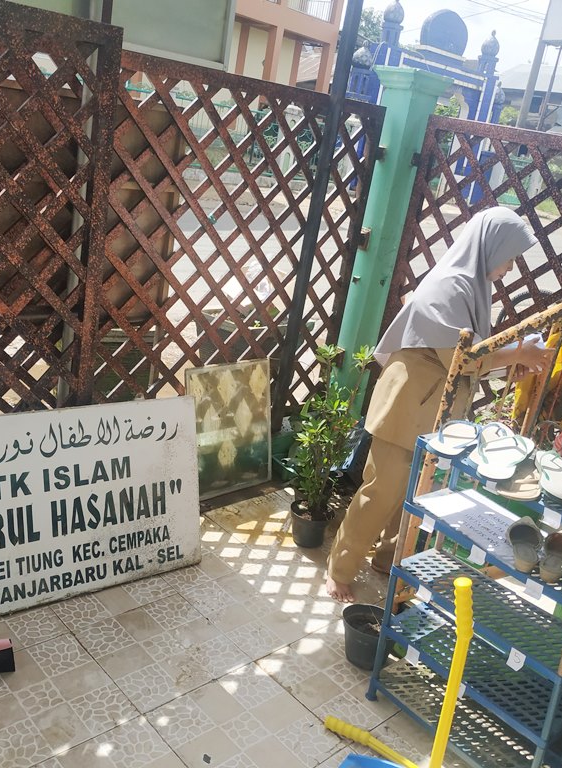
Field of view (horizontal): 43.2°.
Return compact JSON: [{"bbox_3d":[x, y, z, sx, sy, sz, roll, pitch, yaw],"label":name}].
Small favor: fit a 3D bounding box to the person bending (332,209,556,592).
[{"bbox_3d":[0.567,0.116,2.512,0.580,1.440,0.450,14,18,11],"label":"person bending"}]

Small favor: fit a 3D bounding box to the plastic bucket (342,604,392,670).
[{"bbox_3d":[0.275,0.818,2.283,0.165,0.160,0.165,9,17,-3],"label":"plastic bucket"}]

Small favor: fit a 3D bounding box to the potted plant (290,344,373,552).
[{"bbox_3d":[0.196,0.259,2.837,0.270,0.849,0.260,12,18,5],"label":"potted plant"}]

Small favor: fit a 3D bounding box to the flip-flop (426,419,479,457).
[{"bbox_3d":[0.471,0.129,1.916,0.098,0.047,0.260,22,21,32],"label":"flip-flop"}]

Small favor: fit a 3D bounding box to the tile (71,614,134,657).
[{"bbox_3d":[-0.549,0.788,2.194,0.148,0.012,0.148,-7,24,-44],"label":"tile"}]

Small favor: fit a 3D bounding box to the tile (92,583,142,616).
[{"bbox_3d":[-0.545,0.729,2.381,0.108,0.012,0.148,-7,24,-44],"label":"tile"}]

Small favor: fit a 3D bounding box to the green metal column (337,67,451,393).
[{"bbox_3d":[0.441,-0.505,3.503,0.230,1.962,0.230,-7,24,-44],"label":"green metal column"}]

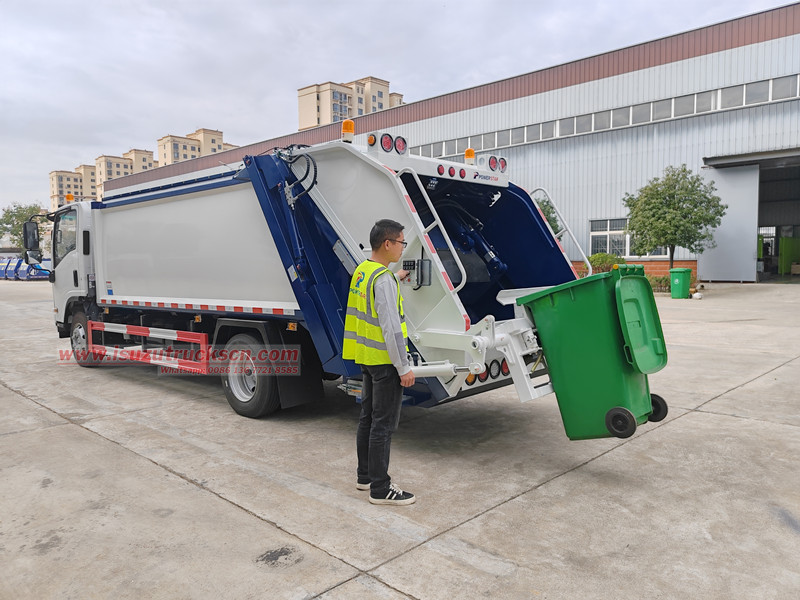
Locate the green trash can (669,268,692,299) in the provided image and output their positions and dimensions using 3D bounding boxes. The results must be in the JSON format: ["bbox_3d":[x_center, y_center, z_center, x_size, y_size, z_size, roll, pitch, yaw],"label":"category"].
[{"bbox_3d":[9.442,-0.558,20.971,0.540,1.010,0.640,3,6,45],"label":"green trash can"}]

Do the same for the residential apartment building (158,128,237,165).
[{"bbox_3d":[-67.367,-34.517,217.533,13.000,44.500,29.000,3,5,42],"label":"residential apartment building"}]

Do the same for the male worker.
[{"bbox_3d":[-0.122,0.367,3.989,0.450,1.730,0.520,-3,4,-27],"label":"male worker"}]

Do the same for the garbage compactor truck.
[{"bbox_3d":[-1.388,-0.275,7.160,8.600,2.560,2.350,3,5,42],"label":"garbage compactor truck"}]

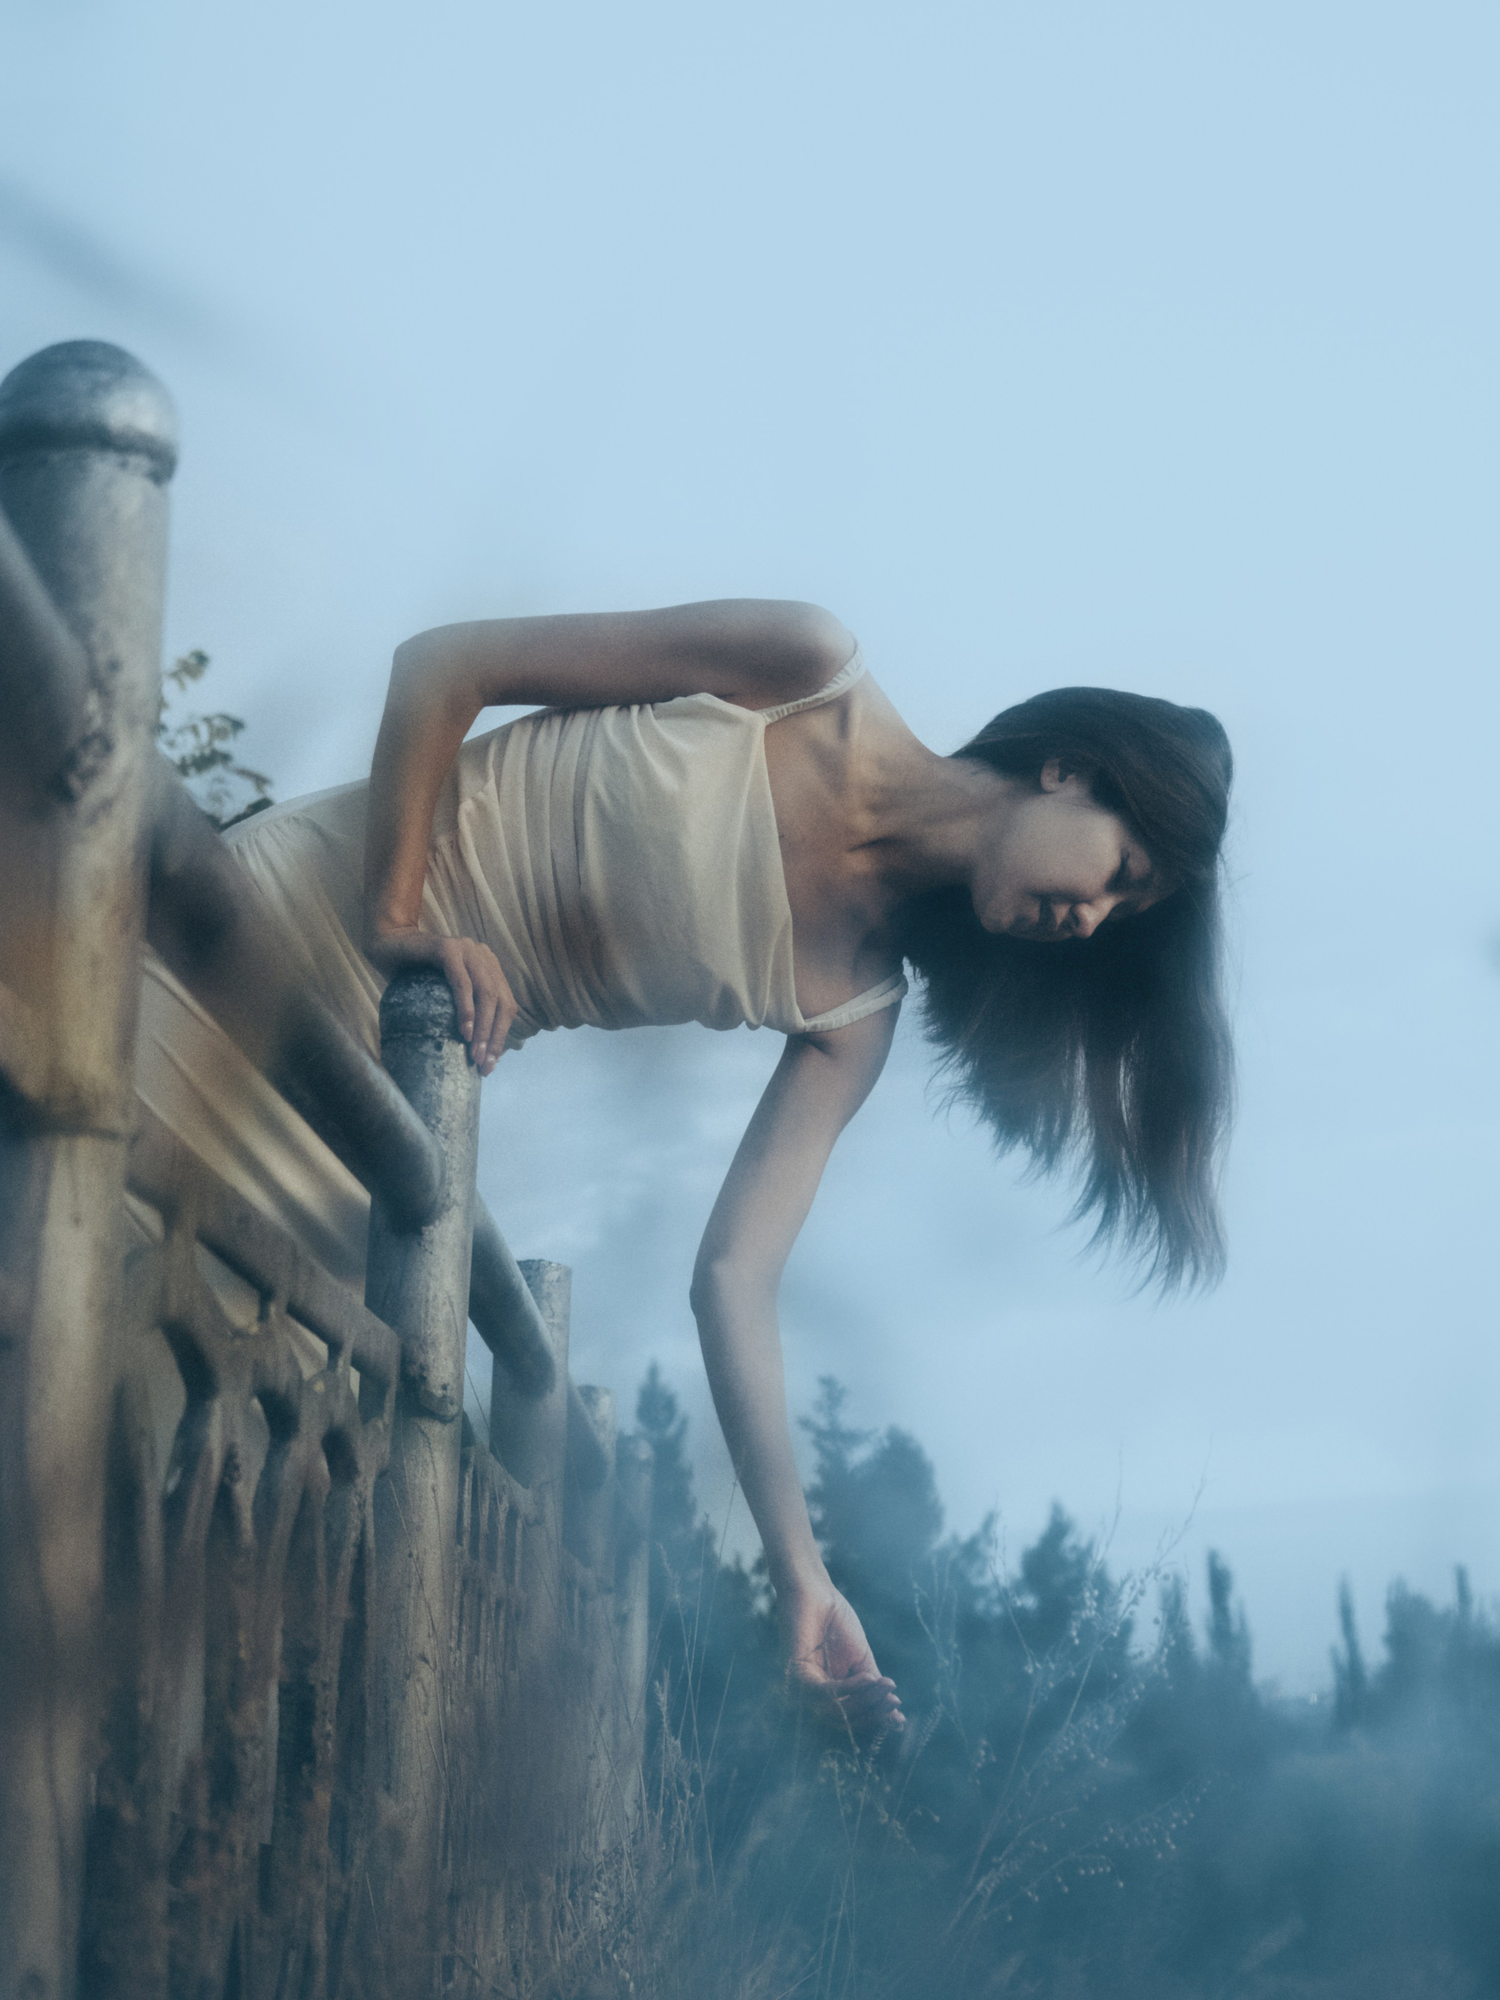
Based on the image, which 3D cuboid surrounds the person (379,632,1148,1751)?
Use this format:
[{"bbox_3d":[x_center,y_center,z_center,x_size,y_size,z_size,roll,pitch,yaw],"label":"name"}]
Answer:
[{"bbox_3d":[0.020,0.125,2.620,0.610,0.860,0.400,2,-14,-3],"label":"person"}]

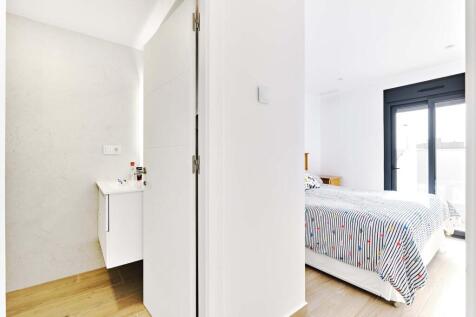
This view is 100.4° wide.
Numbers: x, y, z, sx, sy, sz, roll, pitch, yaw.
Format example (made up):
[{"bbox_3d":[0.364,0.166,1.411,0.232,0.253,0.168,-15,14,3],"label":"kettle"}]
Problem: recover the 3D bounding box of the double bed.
[{"bbox_3d":[1.335,0.775,2.520,1.650,0.610,1.750,0,0,-38],"label":"double bed"}]

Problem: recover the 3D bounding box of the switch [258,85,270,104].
[{"bbox_3d":[0.171,-0.403,1.250,0.100,0.110,0.015,0,0,-38],"label":"switch"}]

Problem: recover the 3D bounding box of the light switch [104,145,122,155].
[{"bbox_3d":[-1.330,-0.090,2.100,0.155,0.090,0.015,0,0,-38],"label":"light switch"}]

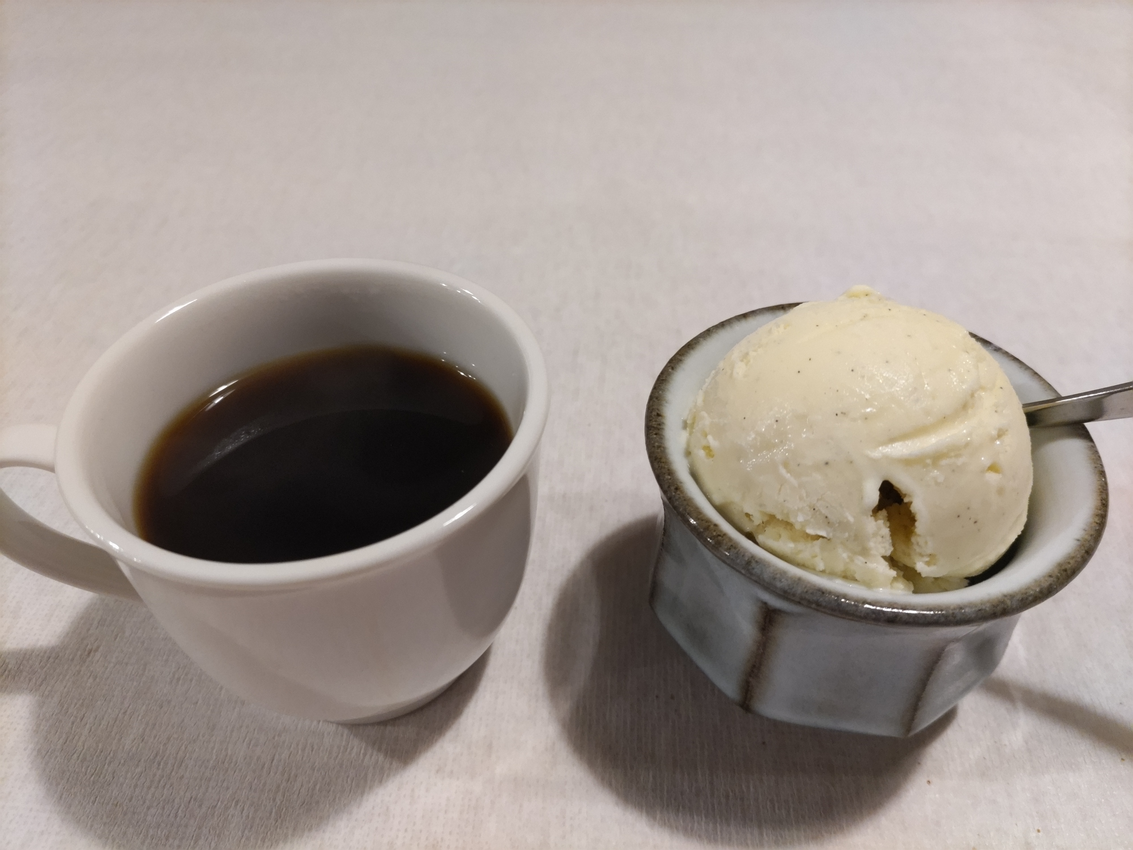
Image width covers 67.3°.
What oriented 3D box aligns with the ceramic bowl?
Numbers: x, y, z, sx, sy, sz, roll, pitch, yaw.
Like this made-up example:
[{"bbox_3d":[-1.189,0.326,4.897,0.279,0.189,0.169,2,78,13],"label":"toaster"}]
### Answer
[{"bbox_3d":[0.057,0.021,0.181,0.084,0.056,0.084,0,45,0],"label":"ceramic bowl"}]

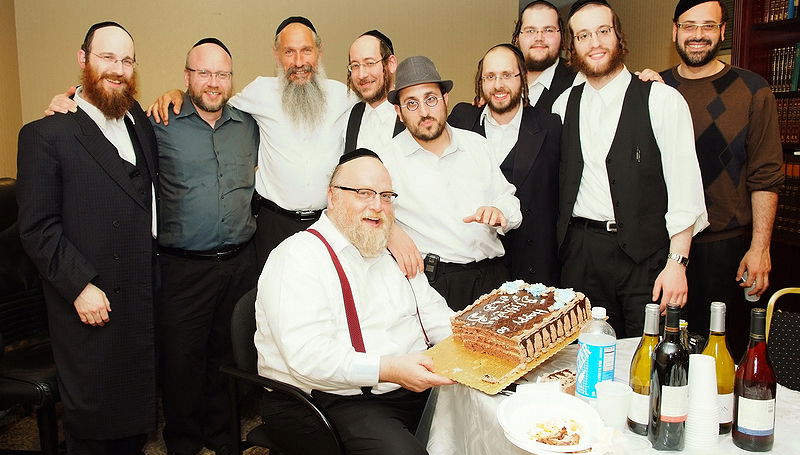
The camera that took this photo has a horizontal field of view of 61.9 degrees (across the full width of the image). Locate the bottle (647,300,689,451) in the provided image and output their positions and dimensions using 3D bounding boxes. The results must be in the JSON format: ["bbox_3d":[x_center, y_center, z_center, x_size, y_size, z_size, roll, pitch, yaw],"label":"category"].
[{"bbox_3d":[0.585,0.318,1.438,0.077,0.304,0.077,1,7,5],"label":"bottle"}]

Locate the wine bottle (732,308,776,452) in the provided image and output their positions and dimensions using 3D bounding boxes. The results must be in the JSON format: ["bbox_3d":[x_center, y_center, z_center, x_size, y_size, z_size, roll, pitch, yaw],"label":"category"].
[{"bbox_3d":[0.767,0.323,1.436,0.083,0.294,0.083,4,8,30],"label":"wine bottle"}]

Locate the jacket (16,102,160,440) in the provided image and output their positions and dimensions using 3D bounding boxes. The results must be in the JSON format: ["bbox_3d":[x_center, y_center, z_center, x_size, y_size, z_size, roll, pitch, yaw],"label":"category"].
[{"bbox_3d":[-1.163,0.148,2.515,0.420,1.260,0.570,6,9,43],"label":"jacket"}]

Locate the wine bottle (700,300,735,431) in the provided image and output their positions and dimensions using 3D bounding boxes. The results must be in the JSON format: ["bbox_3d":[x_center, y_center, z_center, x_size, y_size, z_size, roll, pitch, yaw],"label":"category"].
[{"bbox_3d":[0.723,0.316,1.522,0.082,0.289,0.082,2,7,20],"label":"wine bottle"}]

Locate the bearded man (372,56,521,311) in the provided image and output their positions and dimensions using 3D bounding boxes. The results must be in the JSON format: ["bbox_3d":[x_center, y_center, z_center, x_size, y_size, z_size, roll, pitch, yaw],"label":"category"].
[{"bbox_3d":[0.176,0.219,2.473,0.560,1.650,0.480,-1,7,-5],"label":"bearded man"}]

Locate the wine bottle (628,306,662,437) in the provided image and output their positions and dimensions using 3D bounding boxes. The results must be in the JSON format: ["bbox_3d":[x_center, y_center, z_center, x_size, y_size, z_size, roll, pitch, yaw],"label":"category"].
[{"bbox_3d":[0.570,0.316,1.516,0.082,0.289,0.082,2,7,20],"label":"wine bottle"}]

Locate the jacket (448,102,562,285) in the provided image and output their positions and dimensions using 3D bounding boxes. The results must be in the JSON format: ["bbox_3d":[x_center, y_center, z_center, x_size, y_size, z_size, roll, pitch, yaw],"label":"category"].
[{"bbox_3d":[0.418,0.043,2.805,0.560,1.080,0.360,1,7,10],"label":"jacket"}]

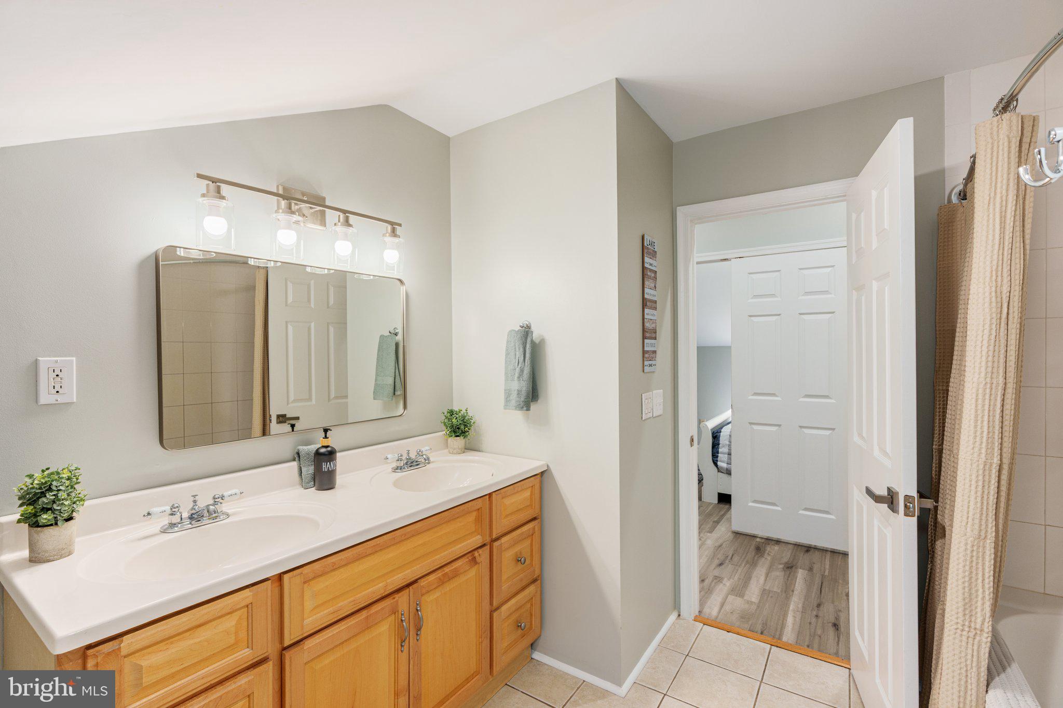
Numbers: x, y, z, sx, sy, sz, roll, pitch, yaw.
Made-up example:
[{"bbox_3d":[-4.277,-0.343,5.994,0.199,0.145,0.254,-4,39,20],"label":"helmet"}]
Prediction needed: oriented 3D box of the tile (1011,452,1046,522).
[{"bbox_3d":[1.791,0.501,1.781,0.199,0.250,0.009,0,0,34],"label":"tile"}]

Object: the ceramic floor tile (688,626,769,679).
[{"bbox_3d":[0.913,1.366,2.167,0.300,0.010,0.290,0,0,34],"label":"ceramic floor tile"}]

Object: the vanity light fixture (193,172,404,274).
[{"bbox_3d":[-0.804,-0.469,1.733,0.160,0.277,0.755,0,1,38],"label":"vanity light fixture"}]

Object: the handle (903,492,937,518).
[{"bbox_3d":[1.171,0.450,1.443,0.093,0.067,0.157,0,0,23],"label":"handle"}]

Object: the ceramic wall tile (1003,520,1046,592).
[{"bbox_3d":[1.794,0.752,1.782,0.199,0.250,0.009,0,0,34],"label":"ceramic wall tile"}]

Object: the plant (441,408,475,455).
[{"bbox_3d":[-0.354,0.367,2.264,0.155,0.217,0.155,-1,0,0],"label":"plant"}]

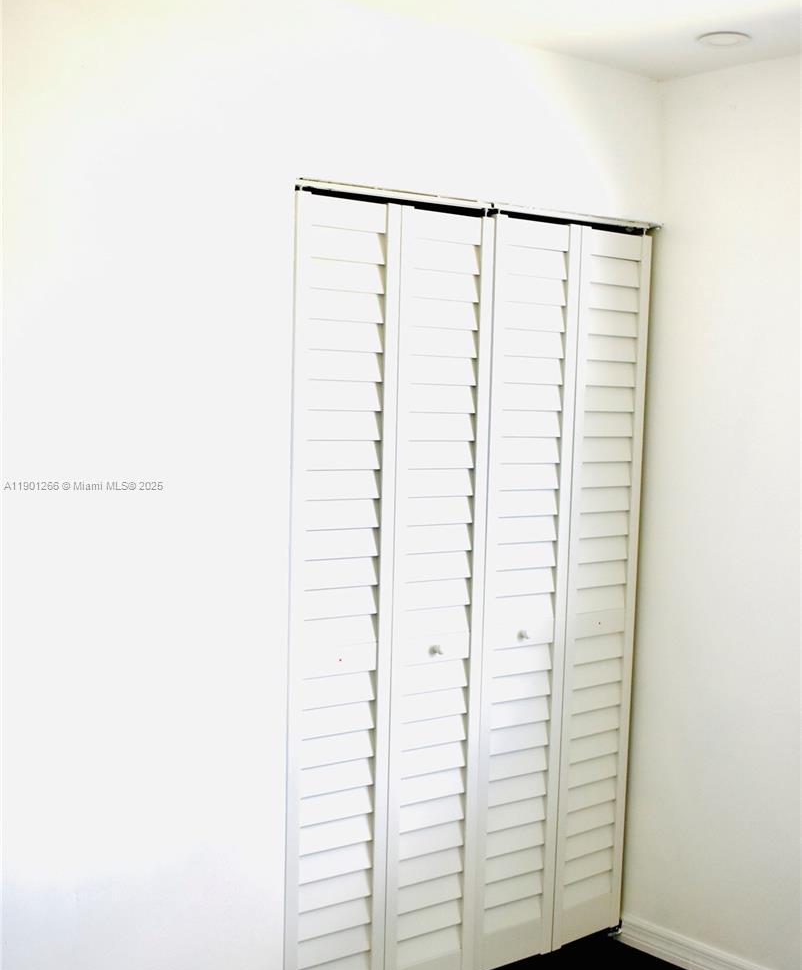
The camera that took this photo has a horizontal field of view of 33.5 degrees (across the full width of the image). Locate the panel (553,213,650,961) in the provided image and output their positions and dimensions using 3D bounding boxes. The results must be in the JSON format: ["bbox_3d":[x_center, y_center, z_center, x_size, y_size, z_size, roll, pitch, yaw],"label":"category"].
[{"bbox_3d":[0.557,0.300,3.758,0.300,2.003,0.034,-2,6,-39],"label":"panel"}]

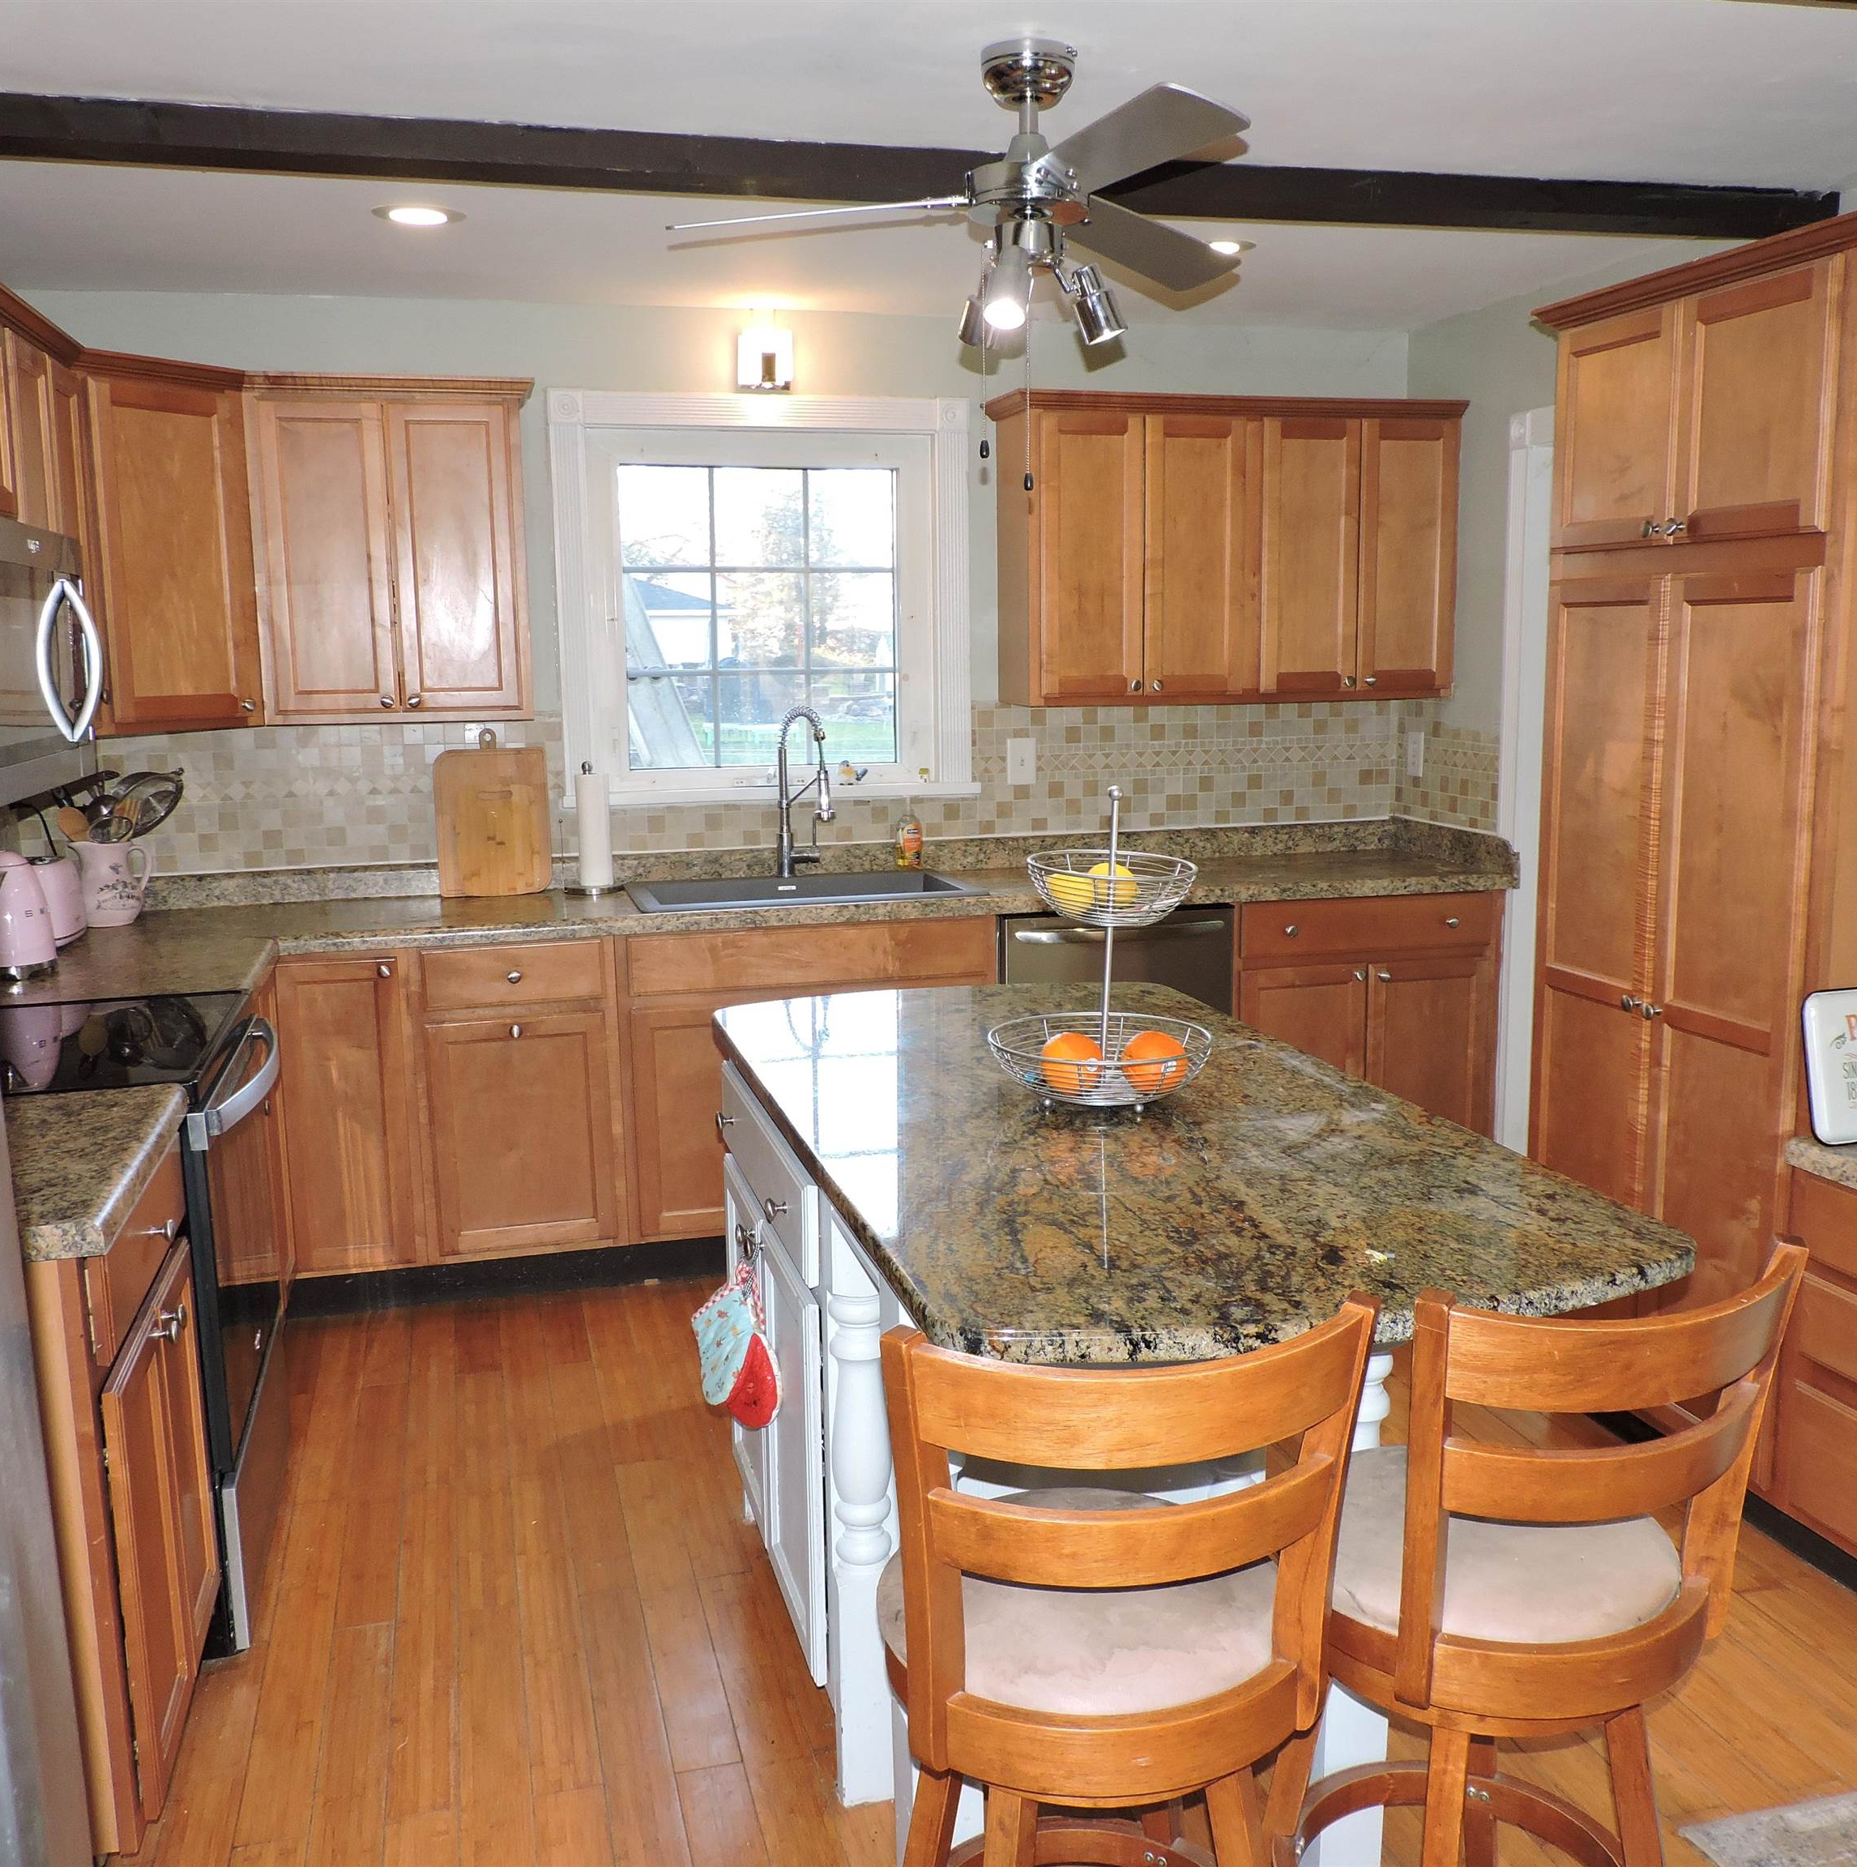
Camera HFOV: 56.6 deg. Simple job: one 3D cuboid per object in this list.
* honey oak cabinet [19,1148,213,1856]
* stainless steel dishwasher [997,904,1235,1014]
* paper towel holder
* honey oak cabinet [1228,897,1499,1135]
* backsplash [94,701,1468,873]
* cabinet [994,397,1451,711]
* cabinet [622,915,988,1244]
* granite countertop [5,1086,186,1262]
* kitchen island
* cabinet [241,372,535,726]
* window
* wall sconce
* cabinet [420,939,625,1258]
[{"bbox_3d":[-1.352,0.749,2.318,0.635,0.834,0.615,-3,11,-14],"label":"honey oak cabinet"},{"bbox_3d":[0.417,0.306,4.683,0.617,0.825,0.625,-3,11,-14],"label":"stainless steel dishwasher"},{"bbox_3d":[-0.880,-0.281,4.503,0.150,0.348,0.150,-3,10,-15],"label":"paper towel holder"},{"bbox_3d":[1.102,0.256,4.897,0.785,0.816,0.630,-3,10,-15],"label":"honey oak cabinet"},{"bbox_3d":[-0.353,-0.379,4.445,3.735,0.376,0.520,-3,11,-14],"label":"backsplash"},{"bbox_3d":[0.816,-1.044,4.748,1.275,0.804,0.360,-3,10,-15],"label":"cabinet"},{"bbox_3d":[-0.344,0.338,4.521,0.920,0.816,0.630,-3,10,-15],"label":"cabinet"},{"bbox_3d":[-1.318,0.315,2.156,0.640,0.040,0.660,-3,10,-15],"label":"granite countertop"},{"bbox_3d":[0.216,0.681,2.495,0.825,0.914,1.745,-3,10,-15],"label":"kitchen island"},{"bbox_3d":[-1.284,-0.916,4.189,0.632,0.790,0.360,-3,11,-14],"label":"cabinet"},{"bbox_3d":[-0.424,-0.890,4.619,1.140,1.052,0.120,-3,11,-14],"label":"window"},{"bbox_3d":[-0.417,-1.504,4.462,0.156,0.190,0.130,-3,10,-15],"label":"wall sconce"},{"bbox_3d":[-1.020,0.376,4.346,0.477,0.816,0.630,-3,10,-15],"label":"cabinet"}]

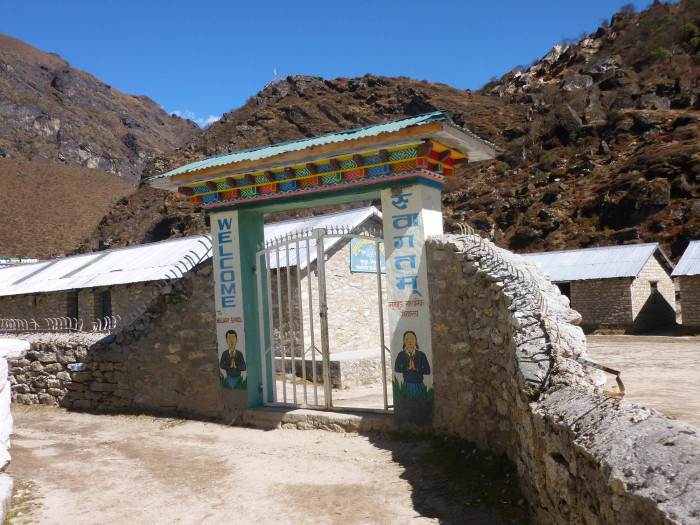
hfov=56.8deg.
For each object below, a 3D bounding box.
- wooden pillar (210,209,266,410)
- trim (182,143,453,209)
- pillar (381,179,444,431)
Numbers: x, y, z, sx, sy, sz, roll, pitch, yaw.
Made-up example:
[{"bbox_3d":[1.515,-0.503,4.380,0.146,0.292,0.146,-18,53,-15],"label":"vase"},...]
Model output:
[{"bbox_3d":[-1.415,0.631,8.541,0.459,2.555,0.534,-5,-3,30],"label":"wooden pillar"},{"bbox_3d":[-0.450,-0.958,8.011,3.378,0.315,0.840,-5,-3,30],"label":"trim"},{"bbox_3d":[0.773,0.484,7.297,0.481,2.625,0.542,-5,-3,30],"label":"pillar"}]

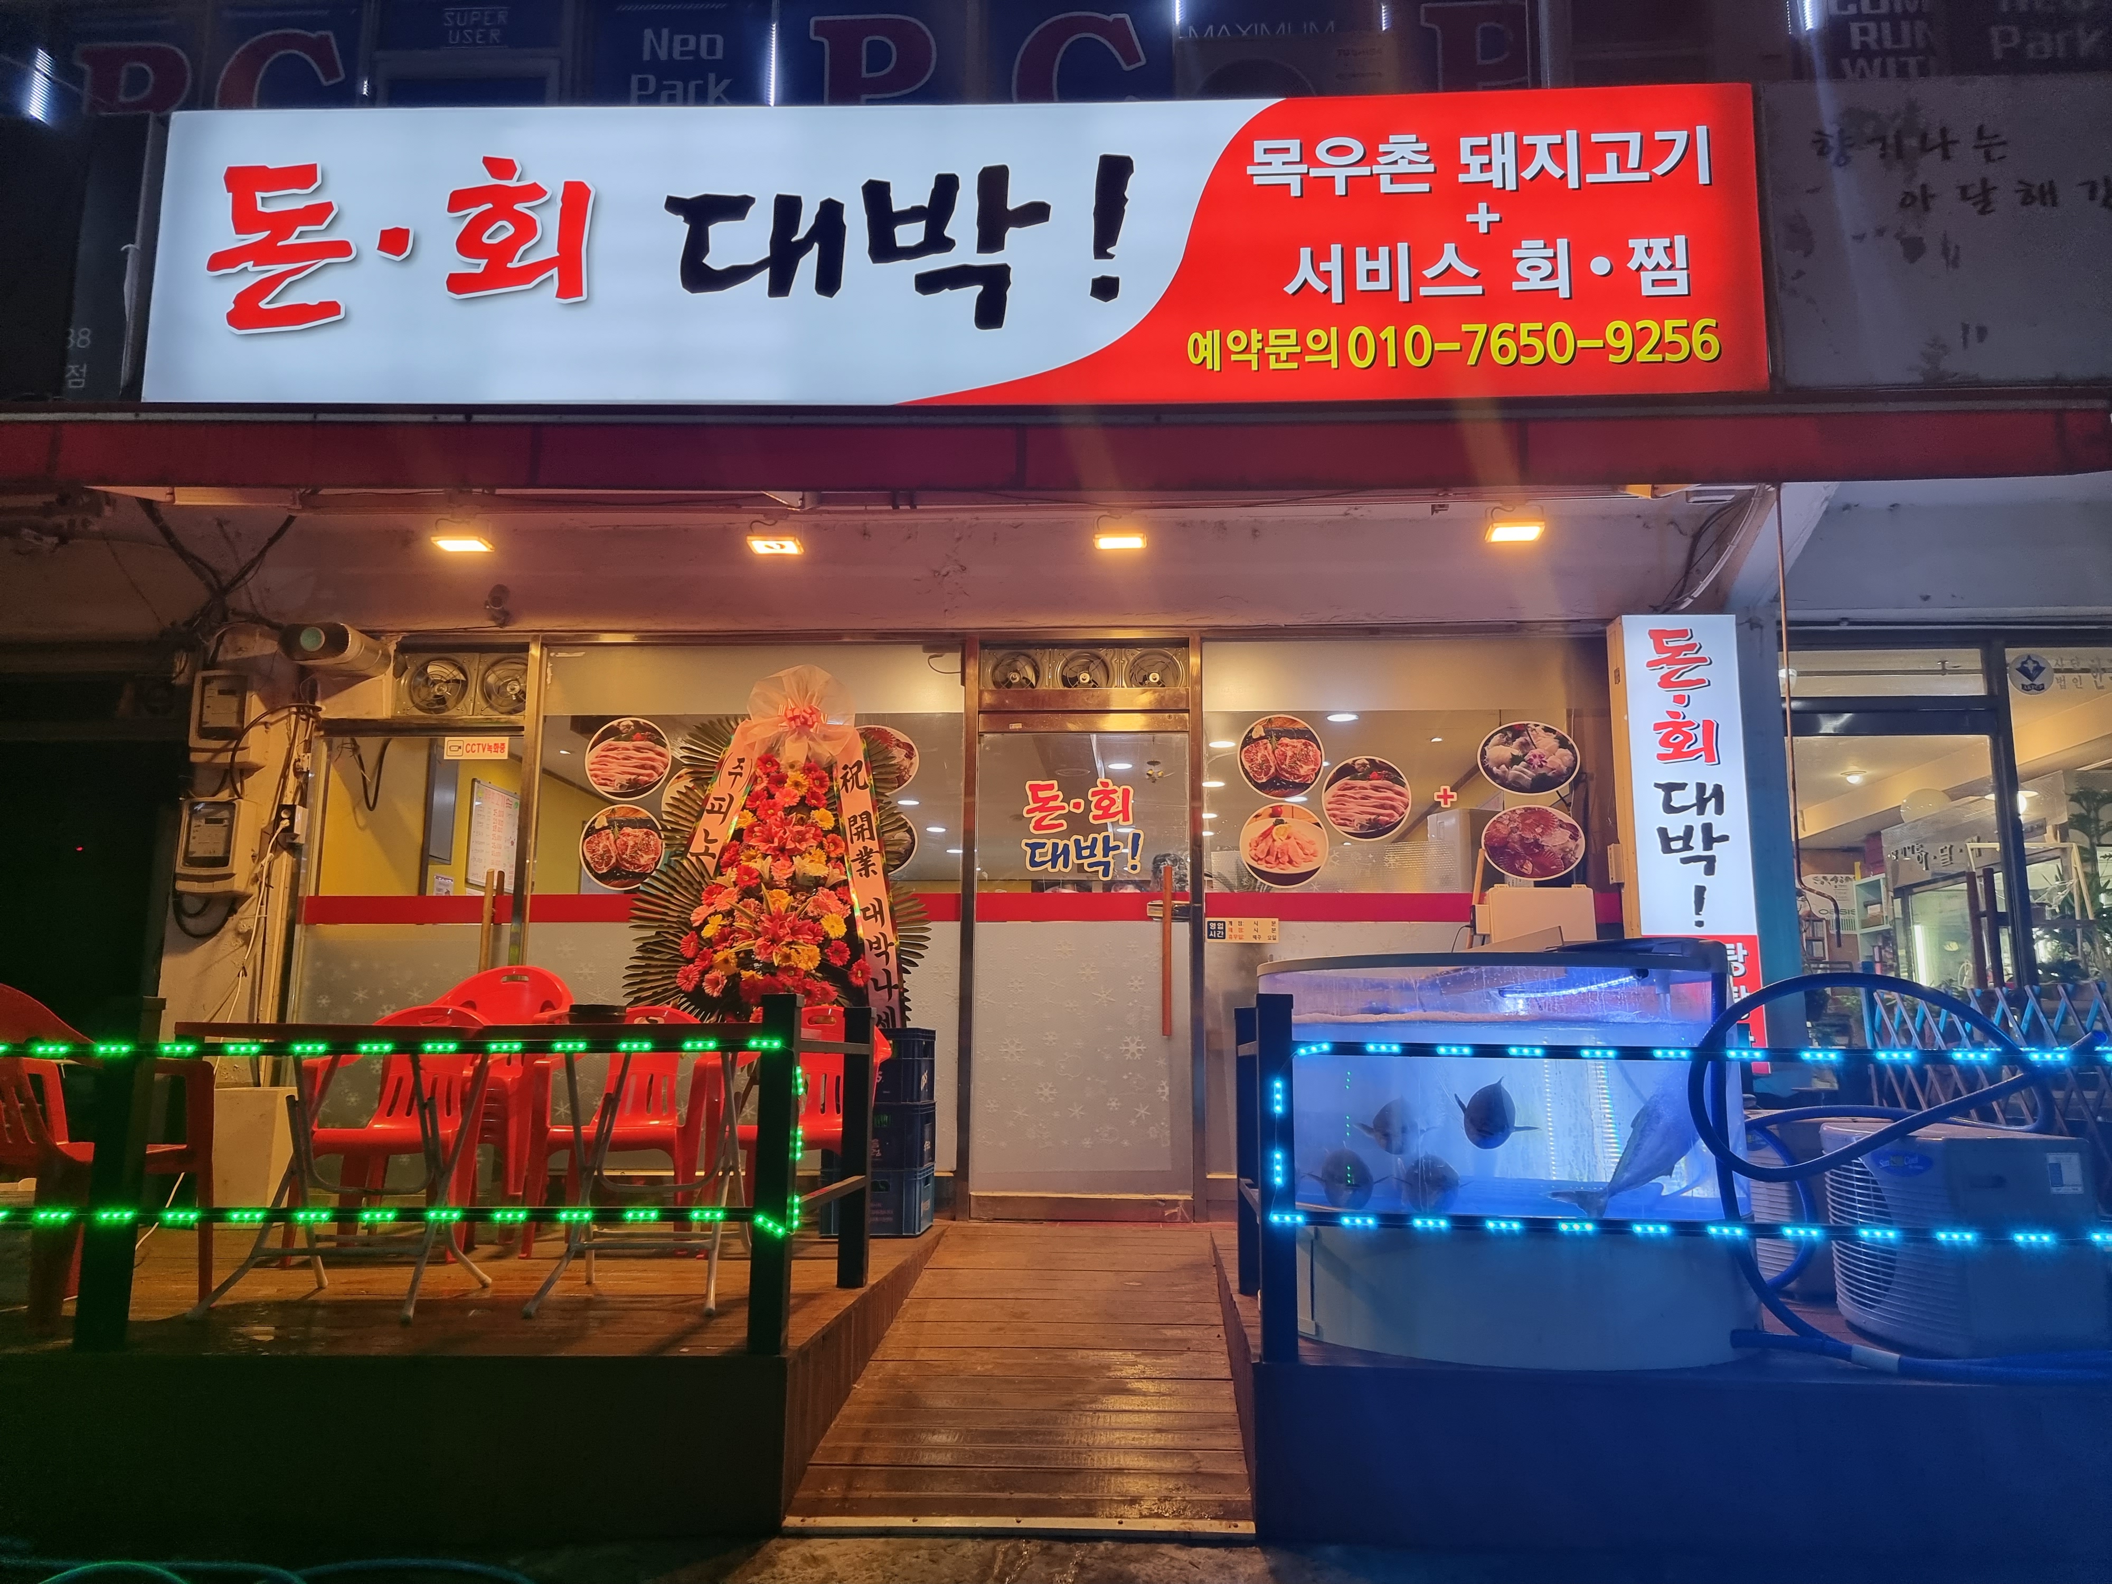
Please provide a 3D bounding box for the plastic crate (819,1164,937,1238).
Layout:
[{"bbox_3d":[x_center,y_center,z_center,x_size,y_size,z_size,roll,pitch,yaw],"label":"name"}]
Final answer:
[{"bbox_3d":[-0.688,1.571,5.652,0.370,0.242,0.330,0,-10,3],"label":"plastic crate"}]

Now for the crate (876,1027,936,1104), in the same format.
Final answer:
[{"bbox_3d":[-0.690,1.073,5.738,0.370,0.275,0.330,0,-10,3],"label":"crate"}]

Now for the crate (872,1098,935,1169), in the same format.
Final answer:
[{"bbox_3d":[-0.674,1.321,5.669,0.360,0.255,0.420,0,-10,3],"label":"crate"}]

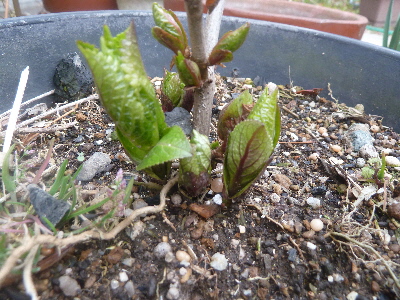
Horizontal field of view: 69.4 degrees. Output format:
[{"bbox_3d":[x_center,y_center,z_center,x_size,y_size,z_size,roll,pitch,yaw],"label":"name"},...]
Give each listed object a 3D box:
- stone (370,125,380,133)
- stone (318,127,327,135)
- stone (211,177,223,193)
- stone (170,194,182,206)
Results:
[{"bbox_3d":[0.116,-0.014,0.190,0.007,0.004,0.005,5,34,0],"label":"stone"},{"bbox_3d":[0.125,-0.020,0.294,0.008,0.006,0.007,7,34,0],"label":"stone"},{"bbox_3d":[0.008,0.016,0.131,0.006,0.005,0.006,5,34,0],"label":"stone"},{"bbox_3d":[-0.010,0.021,0.122,0.005,0.004,0.004,5,34,0],"label":"stone"}]

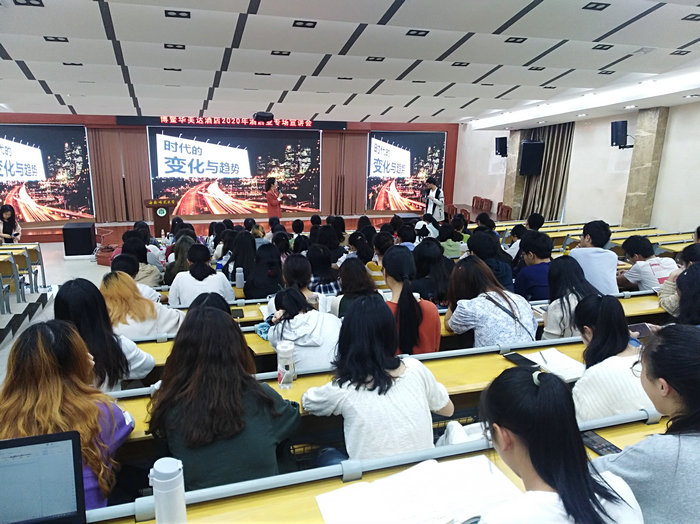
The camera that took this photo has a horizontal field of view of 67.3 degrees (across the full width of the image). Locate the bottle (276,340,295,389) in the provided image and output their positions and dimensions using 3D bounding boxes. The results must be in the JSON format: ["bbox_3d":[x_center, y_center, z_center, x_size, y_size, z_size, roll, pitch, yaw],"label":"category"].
[{"bbox_3d":[-0.264,0.422,2.146,0.068,0.194,0.068,-3,16,-17],"label":"bottle"}]

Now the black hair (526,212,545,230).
[{"bbox_3d":[2.328,-0.507,6.575,0.190,0.210,0.220,-7,17,-28],"label":"black hair"}]

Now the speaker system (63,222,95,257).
[{"bbox_3d":[-5.530,-0.493,10.803,0.510,0.560,0.600,-3,16,-17],"label":"speaker system"}]

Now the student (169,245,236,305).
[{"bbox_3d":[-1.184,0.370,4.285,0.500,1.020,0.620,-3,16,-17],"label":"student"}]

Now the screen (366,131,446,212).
[{"bbox_3d":[1.818,-2.944,16.922,2.630,2.480,0.120,-3,16,-17],"label":"screen"}]

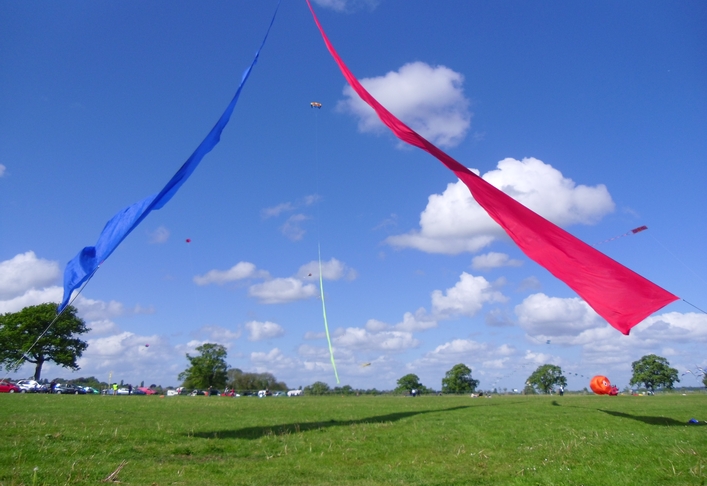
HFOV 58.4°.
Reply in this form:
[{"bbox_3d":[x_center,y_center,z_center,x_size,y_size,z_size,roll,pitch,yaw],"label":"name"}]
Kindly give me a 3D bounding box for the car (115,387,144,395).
[{"bbox_3d":[-39.428,26.160,112.000,4.300,1.450,1.740,2,-13,-8],"label":"car"}]

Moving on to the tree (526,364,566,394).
[{"bbox_3d":[80.639,57.095,265.000,16.400,12.100,15.580,0,-13,0],"label":"tree"}]

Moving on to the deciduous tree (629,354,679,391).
[{"bbox_3d":[101.797,44.518,215.000,16.400,12.800,15.580,0,-13,0],"label":"deciduous tree"}]

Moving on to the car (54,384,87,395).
[{"bbox_3d":[-41.486,21.496,93.000,4.150,1.450,1.720,2,-13,-7],"label":"car"}]

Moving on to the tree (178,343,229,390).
[{"bbox_3d":[-39.629,33.824,170.000,13.500,13.000,12.820,0,-13,0],"label":"tree"}]

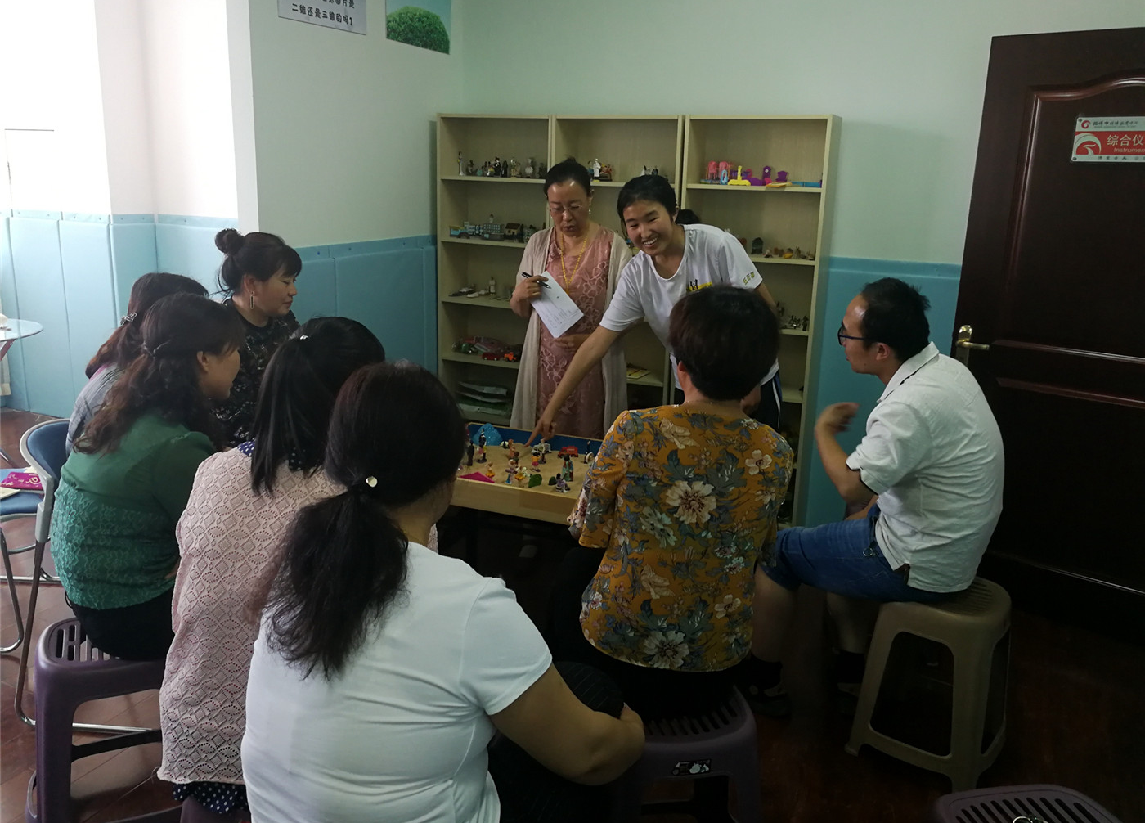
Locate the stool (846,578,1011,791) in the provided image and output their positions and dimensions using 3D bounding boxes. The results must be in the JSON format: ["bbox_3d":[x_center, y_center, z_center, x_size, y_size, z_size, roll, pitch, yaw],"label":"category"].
[{"bbox_3d":[0.999,0.735,2.486,0.345,0.450,0.310,9,15,30],"label":"stool"}]

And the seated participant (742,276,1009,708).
[{"bbox_3d":[0.832,0.299,2.445,0.700,1.310,0.500,8,14,26],"label":"seated participant"}]

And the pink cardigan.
[{"bbox_3d":[-0.480,0.328,1.666,0.470,0.560,0.340,8,14,26],"label":"pink cardigan"}]

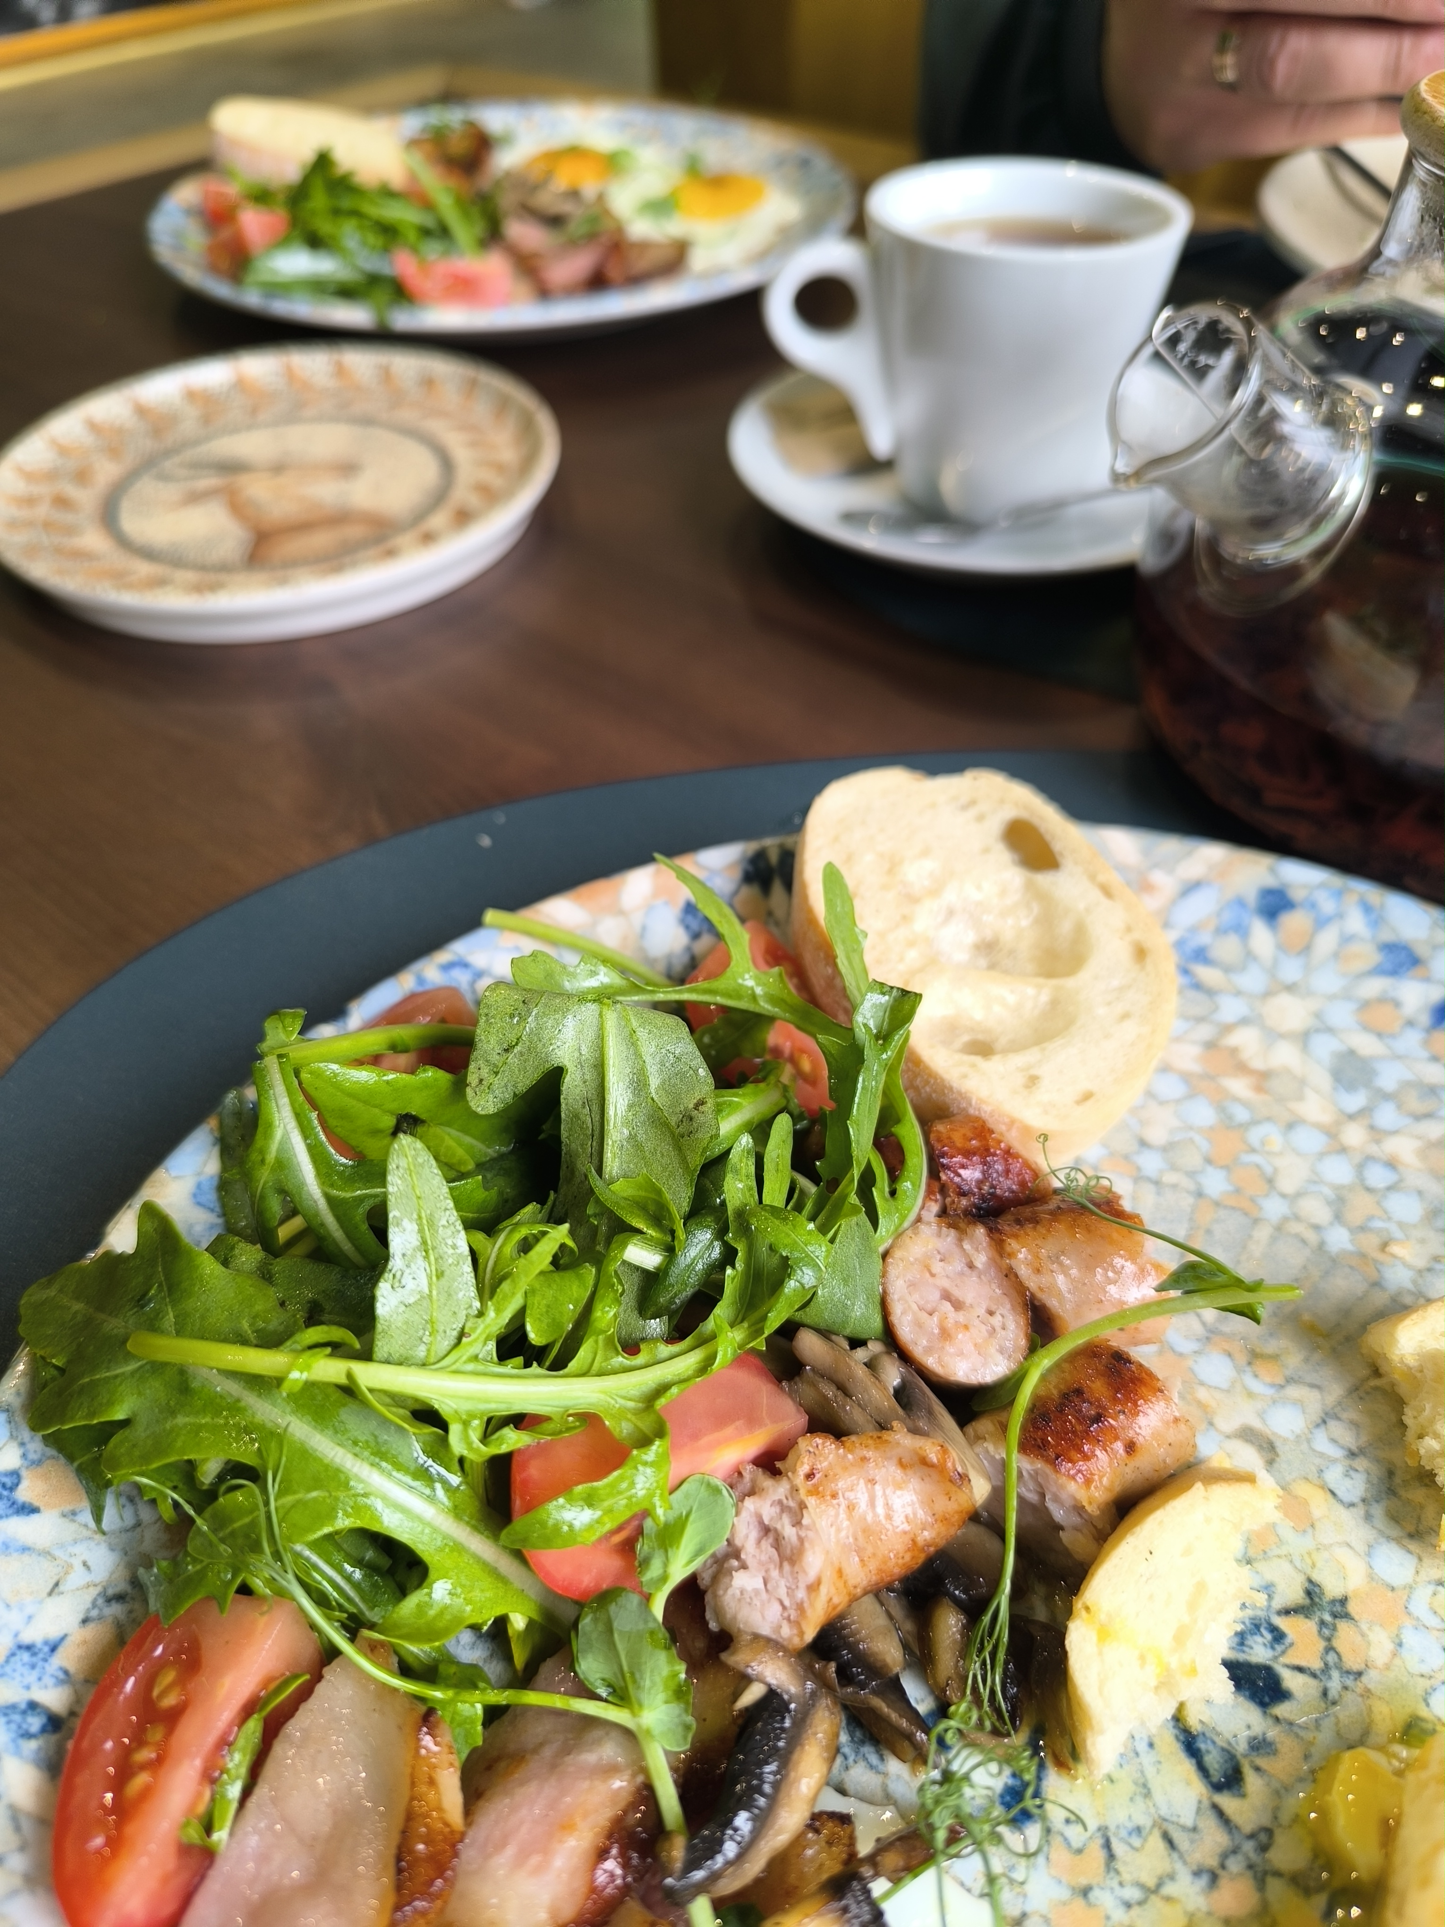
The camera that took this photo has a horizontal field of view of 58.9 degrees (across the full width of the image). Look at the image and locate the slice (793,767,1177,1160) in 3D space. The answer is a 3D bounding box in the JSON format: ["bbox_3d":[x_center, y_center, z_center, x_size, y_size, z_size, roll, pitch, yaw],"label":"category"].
[{"bbox_3d":[0.044,-0.002,0.219,0.052,0.017,0.076,-22,62,-12],"label":"slice"}]

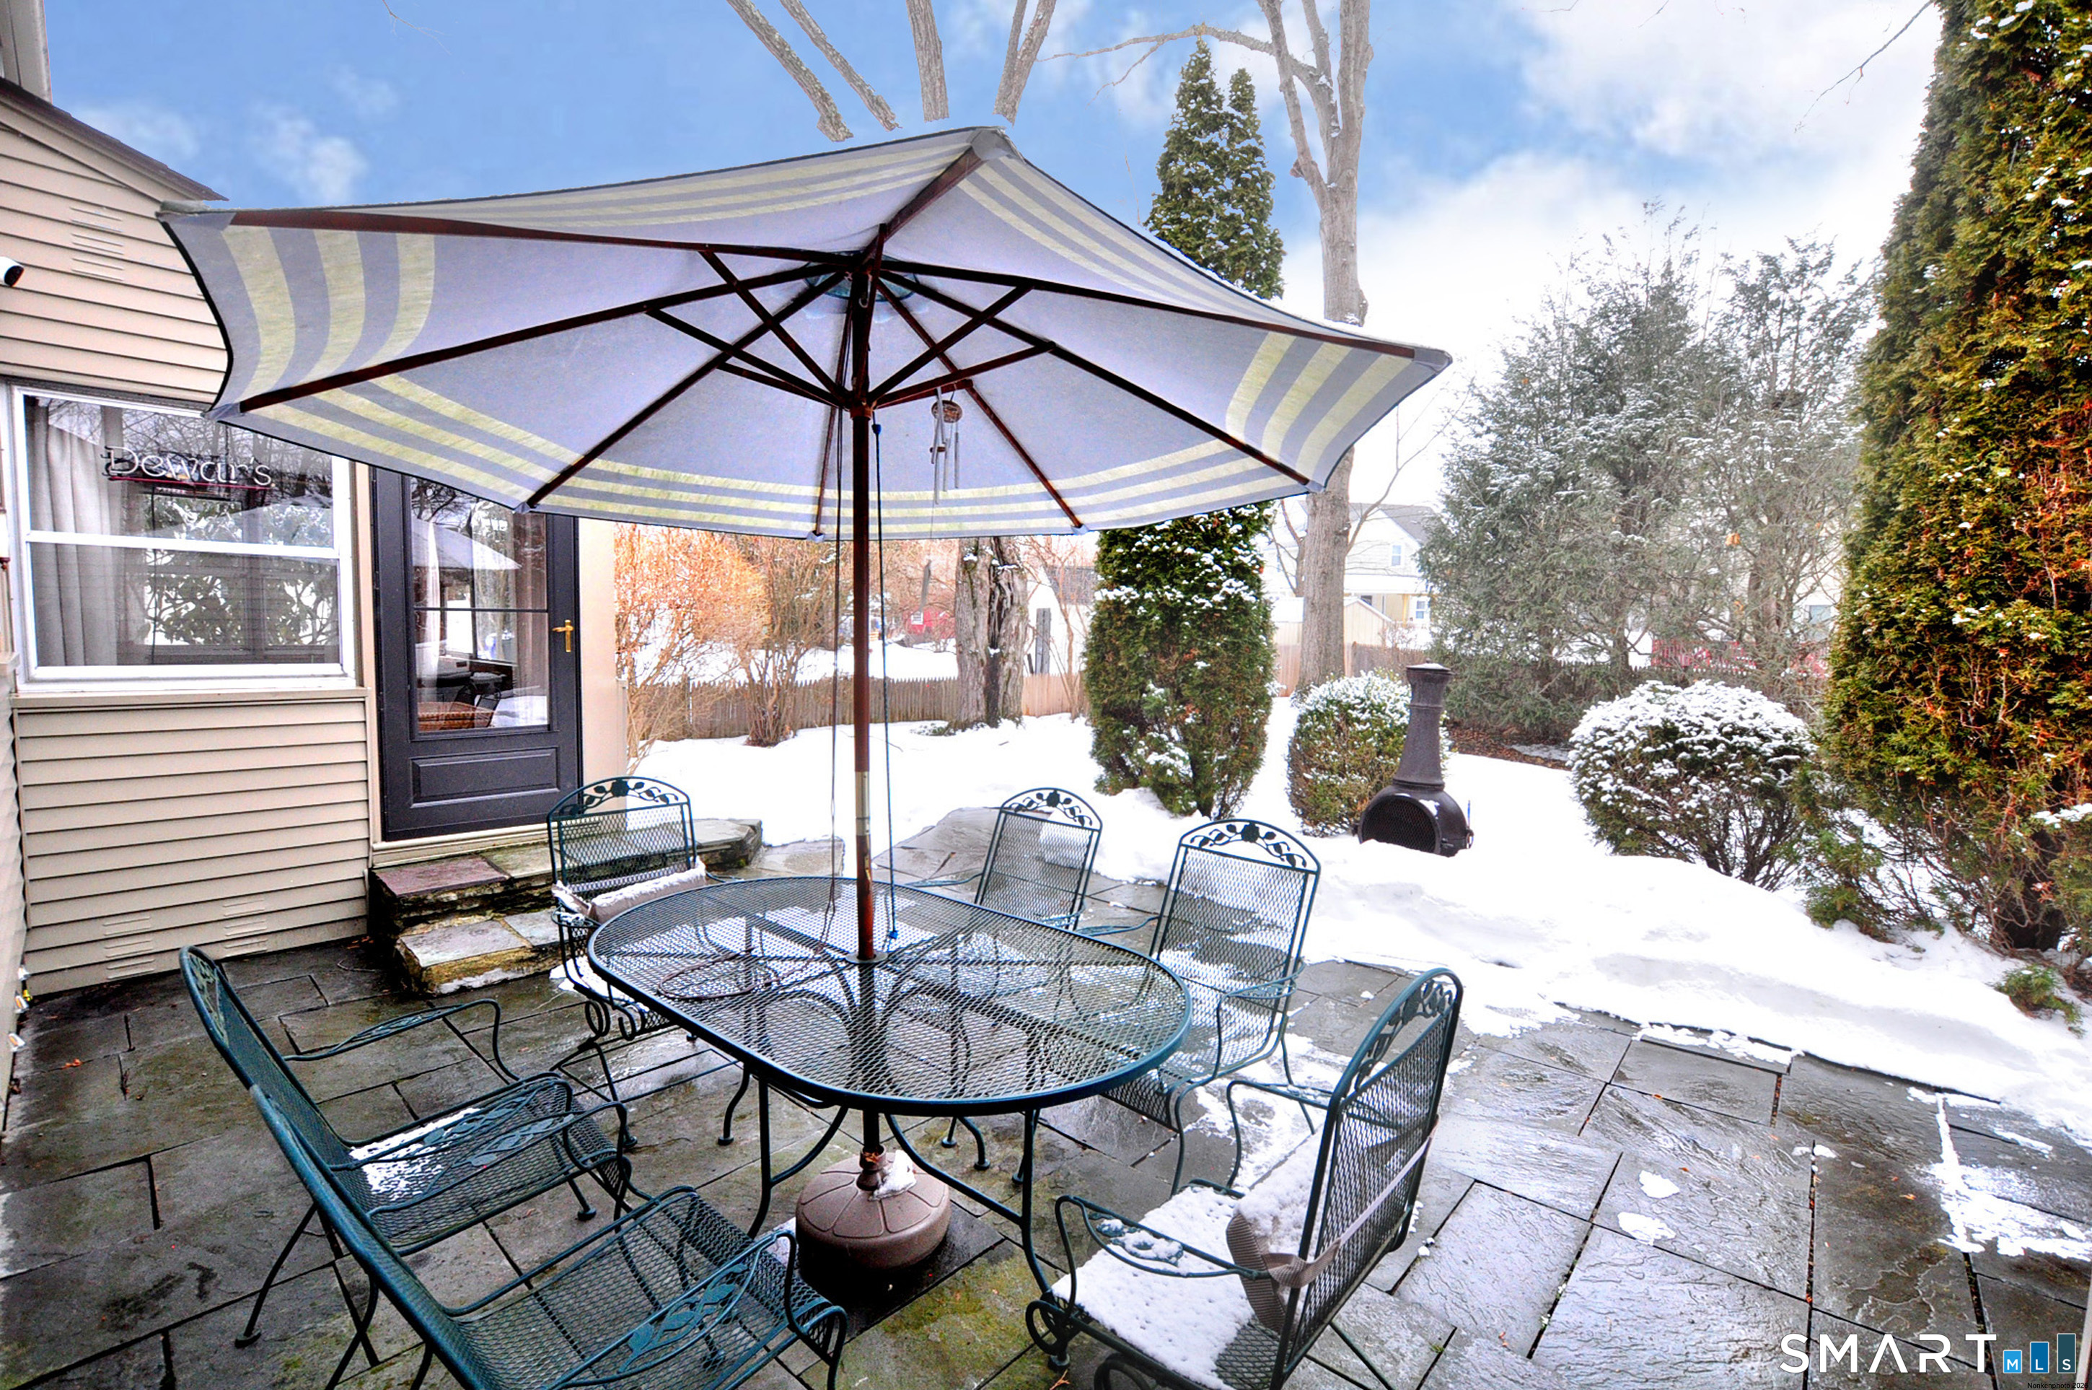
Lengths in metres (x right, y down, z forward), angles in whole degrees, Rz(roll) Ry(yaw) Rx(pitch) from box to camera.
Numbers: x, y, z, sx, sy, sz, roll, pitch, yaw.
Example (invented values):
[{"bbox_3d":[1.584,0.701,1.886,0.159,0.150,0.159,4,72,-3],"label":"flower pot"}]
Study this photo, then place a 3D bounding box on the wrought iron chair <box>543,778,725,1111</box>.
[{"bbox_3d":[-1.405,0.862,3.161,0.800,1.045,0.600,2,3,43],"label":"wrought iron chair"}]

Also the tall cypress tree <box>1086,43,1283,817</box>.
[{"bbox_3d":[1.147,-2.152,7.228,1.600,6.550,1.550,0,2,0],"label":"tall cypress tree"}]

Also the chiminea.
[{"bbox_3d":[2.246,0.512,5.322,0.650,1.410,0.600,1,3,37],"label":"chiminea"}]

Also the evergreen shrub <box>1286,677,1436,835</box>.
[{"bbox_3d":[2.351,0.484,6.522,1.100,1.320,1.100,0,2,0],"label":"evergreen shrub"}]

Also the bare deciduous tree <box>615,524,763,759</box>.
[{"bbox_3d":[-4.999,-0.665,11.283,2.800,3.450,2.700,0,2,0],"label":"bare deciduous tree"}]

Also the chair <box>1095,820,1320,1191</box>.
[{"bbox_3d":[0.407,0.904,2.551,0.760,0.985,0.600,-2,3,-44],"label":"chair"}]

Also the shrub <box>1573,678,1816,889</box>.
[{"bbox_3d":[3.714,0.548,5.074,1.220,1.280,1.200,0,2,0],"label":"shrub"}]

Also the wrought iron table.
[{"bbox_3d":[-0.485,1.046,2.342,1.920,0.725,1.050,2,3,42],"label":"wrought iron table"}]

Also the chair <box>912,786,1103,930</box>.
[{"bbox_3d":[-0.221,0.879,3.124,0.600,1.000,0.760,2,3,45],"label":"chair"}]

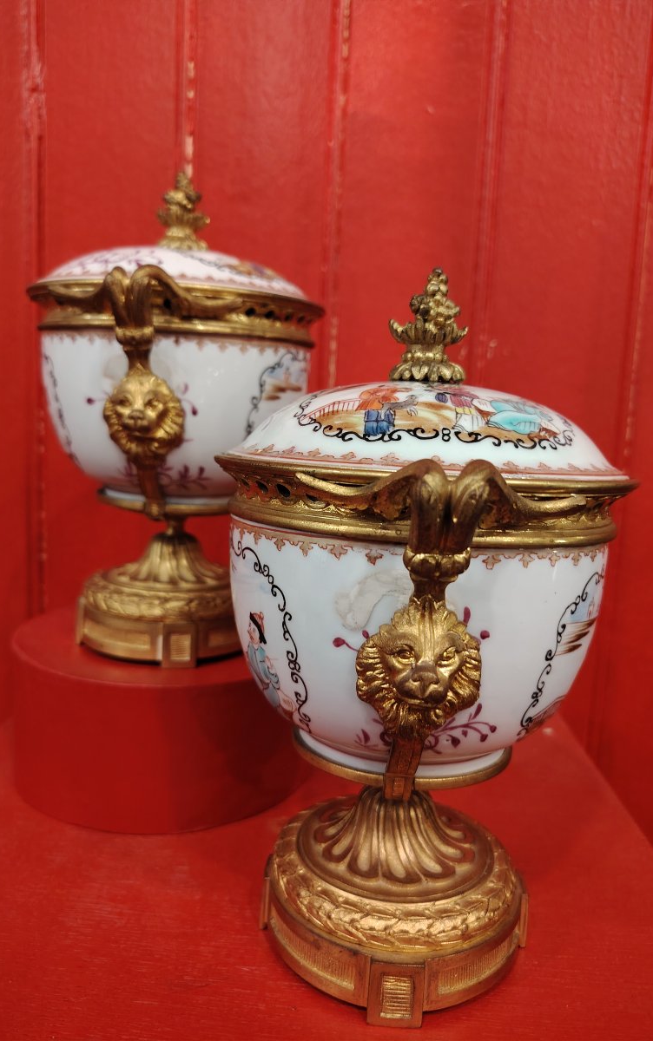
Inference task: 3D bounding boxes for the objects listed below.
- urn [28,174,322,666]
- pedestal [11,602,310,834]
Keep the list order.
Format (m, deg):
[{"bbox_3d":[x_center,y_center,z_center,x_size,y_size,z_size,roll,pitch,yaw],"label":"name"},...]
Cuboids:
[{"bbox_3d":[-0.088,-0.063,0.432,0.170,0.274,0.190,4,10,2],"label":"urn"},{"bbox_3d":[-0.101,0.111,0.462,0.183,0.080,0.183,3,8,0],"label":"pedestal"}]

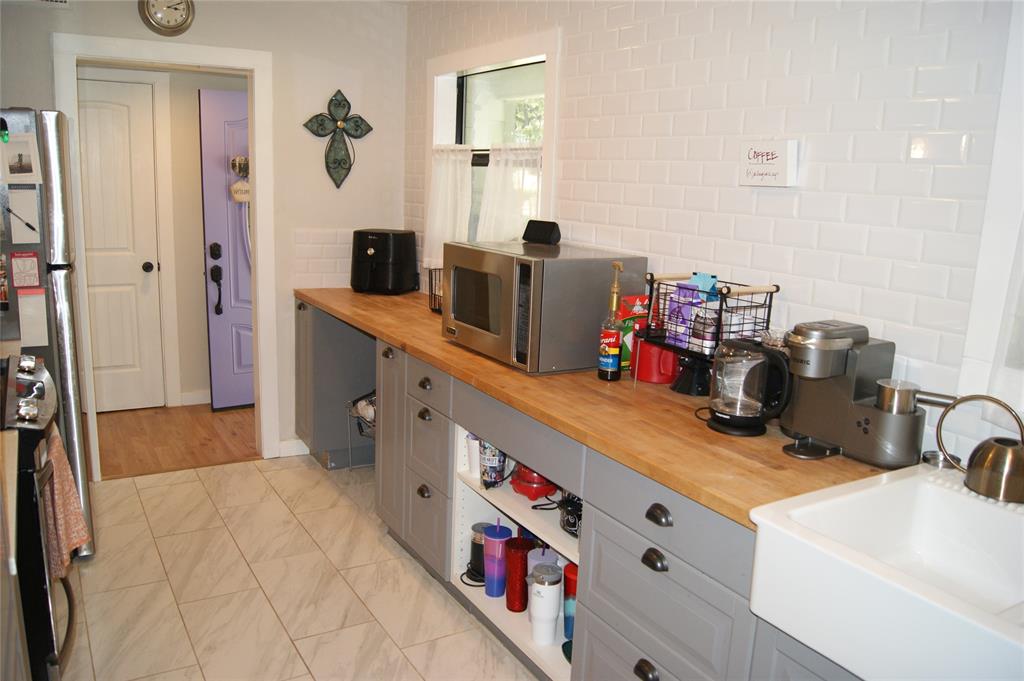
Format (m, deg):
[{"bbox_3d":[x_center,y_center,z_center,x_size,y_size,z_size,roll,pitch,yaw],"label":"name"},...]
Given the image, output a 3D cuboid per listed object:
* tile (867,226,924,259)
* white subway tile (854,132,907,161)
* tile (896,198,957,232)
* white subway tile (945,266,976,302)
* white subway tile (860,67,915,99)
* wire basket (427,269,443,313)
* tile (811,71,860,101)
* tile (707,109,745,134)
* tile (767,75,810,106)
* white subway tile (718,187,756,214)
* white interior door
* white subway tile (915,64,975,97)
[{"bbox_3d":[0.982,-0.252,1.966,0.009,0.076,0.152,-7,15,-32],"label":"tile"},{"bbox_3d":[0.948,-0.495,1.977,0.009,0.076,0.152,-7,15,-32],"label":"white subway tile"},{"bbox_3d":[1.016,-0.310,1.877,0.010,0.077,0.151,-6,15,-32],"label":"tile"},{"bbox_3d":[1.067,-0.137,1.824,0.010,0.077,0.065,-6,15,-32],"label":"white subway tile"},{"bbox_3d":[0.928,-0.634,1.905,0.010,0.076,0.152,-5,14,-32],"label":"white subway tile"},{"bbox_3d":[-0.257,-0.227,3.685,0.190,0.200,0.280,-5,14,-32],"label":"wire basket"},{"bbox_3d":[0.861,-0.673,2.049,0.009,0.076,0.150,-5,14,-32],"label":"tile"},{"bbox_3d":[0.655,-0.671,2.353,0.009,0.075,0.150,-5,14,-31],"label":"tile"},{"bbox_3d":[0.781,-0.703,2.173,0.009,0.076,0.150,-5,14,-32],"label":"tile"},{"bbox_3d":[0.687,-0.426,2.338,0.009,0.075,0.150,-5,14,-31],"label":"white subway tile"},{"bbox_3d":[-2.487,-0.541,4.693,0.610,2.035,0.036,-5,14,-32],"label":"white interior door"},{"bbox_3d":[1.021,-0.614,1.801,0.009,0.076,0.150,-5,14,-32],"label":"white subway tile"}]

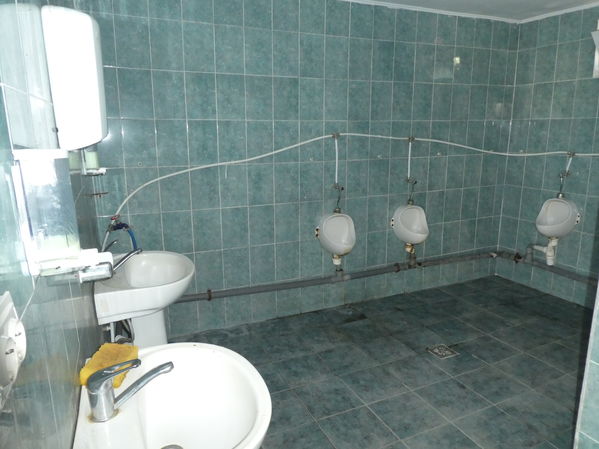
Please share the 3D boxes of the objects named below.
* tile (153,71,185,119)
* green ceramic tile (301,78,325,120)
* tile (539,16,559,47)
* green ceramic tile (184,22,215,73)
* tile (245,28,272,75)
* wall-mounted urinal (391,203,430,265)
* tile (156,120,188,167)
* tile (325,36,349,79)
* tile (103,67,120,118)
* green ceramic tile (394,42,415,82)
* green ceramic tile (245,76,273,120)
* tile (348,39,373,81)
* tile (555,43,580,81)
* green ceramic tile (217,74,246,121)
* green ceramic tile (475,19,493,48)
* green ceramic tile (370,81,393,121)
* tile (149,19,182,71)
[{"bbox_3d":[-0.832,-0.824,2.664,0.200,0.300,0.010,-6,13,-22],"label":"tile"},{"bbox_3d":[0.092,-0.916,3.055,0.200,0.300,0.010,-6,14,-23],"label":"green ceramic tile"},{"bbox_3d":[2.057,-1.577,3.409,0.010,0.206,0.200,-5,13,-19],"label":"tile"},{"bbox_3d":[-0.649,-1.136,2.679,0.200,0.300,0.010,-6,14,-23],"label":"green ceramic tile"},{"bbox_3d":[-0.279,-1.154,2.791,0.198,0.295,0.010,-6,14,-23],"label":"tile"},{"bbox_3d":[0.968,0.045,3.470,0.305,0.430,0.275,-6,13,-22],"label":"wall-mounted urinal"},{"bbox_3d":[-0.827,-0.528,2.712,0.198,0.297,0.010,-6,14,-22],"label":"tile"},{"bbox_3d":[0.274,-1.220,3.036,0.198,0.297,0.010,-6,14,-22],"label":"tile"},{"bbox_3d":[-1.202,-0.787,2.512,0.200,0.300,0.010,-6,13,-22],"label":"tile"},{"bbox_3d":[0.822,-1.269,3.253,0.198,0.295,0.010,-6,14,-23],"label":"green ceramic tile"},{"bbox_3d":[-0.276,-0.878,2.892,0.200,0.300,0.010,-6,13,-22],"label":"green ceramic tile"},{"bbox_3d":[0.458,-1.239,3.112,0.198,0.297,0.010,-6,14,-22],"label":"tile"},{"bbox_3d":[2.127,-1.288,3.276,0.010,0.295,0.198,-5,13,-20],"label":"tile"},{"bbox_3d":[-0.460,-0.856,2.797,0.198,0.297,0.010,-6,14,-22],"label":"green ceramic tile"},{"bbox_3d":[1.554,-1.605,3.502,0.198,0.235,0.010,-6,14,-23],"label":"green ceramic tile"},{"bbox_3d":[0.642,-0.960,3.240,0.198,0.295,0.010,-6,14,-23],"label":"green ceramic tile"},{"bbox_3d":[-0.835,-1.116,2.600,0.200,0.300,0.010,-6,13,-22],"label":"tile"}]

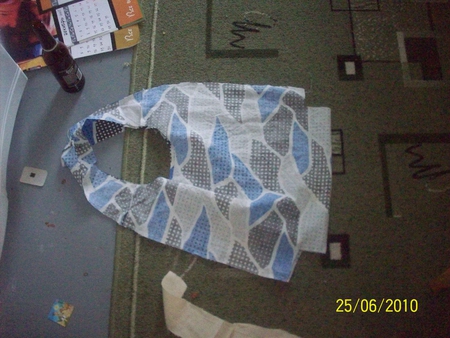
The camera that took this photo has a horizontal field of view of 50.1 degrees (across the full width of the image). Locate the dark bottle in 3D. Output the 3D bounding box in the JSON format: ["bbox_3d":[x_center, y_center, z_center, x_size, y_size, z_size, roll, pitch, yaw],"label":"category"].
[{"bbox_3d":[-0.428,-0.287,1.235,0.067,0.263,0.067,0,69,1],"label":"dark bottle"}]

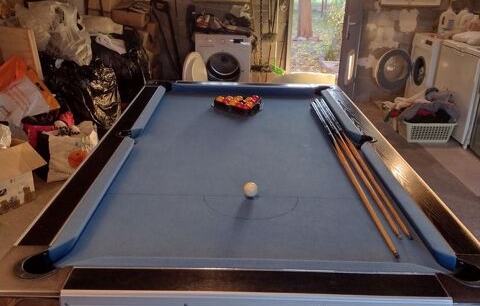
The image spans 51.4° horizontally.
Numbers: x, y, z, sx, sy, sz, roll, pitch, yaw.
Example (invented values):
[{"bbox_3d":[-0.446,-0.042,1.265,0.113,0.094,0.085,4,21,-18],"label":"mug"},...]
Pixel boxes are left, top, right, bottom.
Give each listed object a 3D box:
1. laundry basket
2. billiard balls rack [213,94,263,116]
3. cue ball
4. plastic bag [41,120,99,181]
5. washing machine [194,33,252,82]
[{"bbox_3d":[1.798,-0.271,4.899,0.520,0.250,0.380,1,20,-1],"label":"laundry basket"},{"bbox_3d":[0.016,-0.279,2.757,0.290,0.055,0.265,-3,20,-13],"label":"billiard balls rack"},{"bbox_3d":[0.036,0.120,1.652,0.050,0.050,0.050,1,20,-1],"label":"cue ball"},{"bbox_3d":[-1.286,-0.035,3.769,0.400,0.410,0.200,-10,23,-30],"label":"plastic bag"},{"bbox_3d":[-0.198,-0.950,5.745,0.600,0.850,0.570,1,20,-1],"label":"washing machine"}]

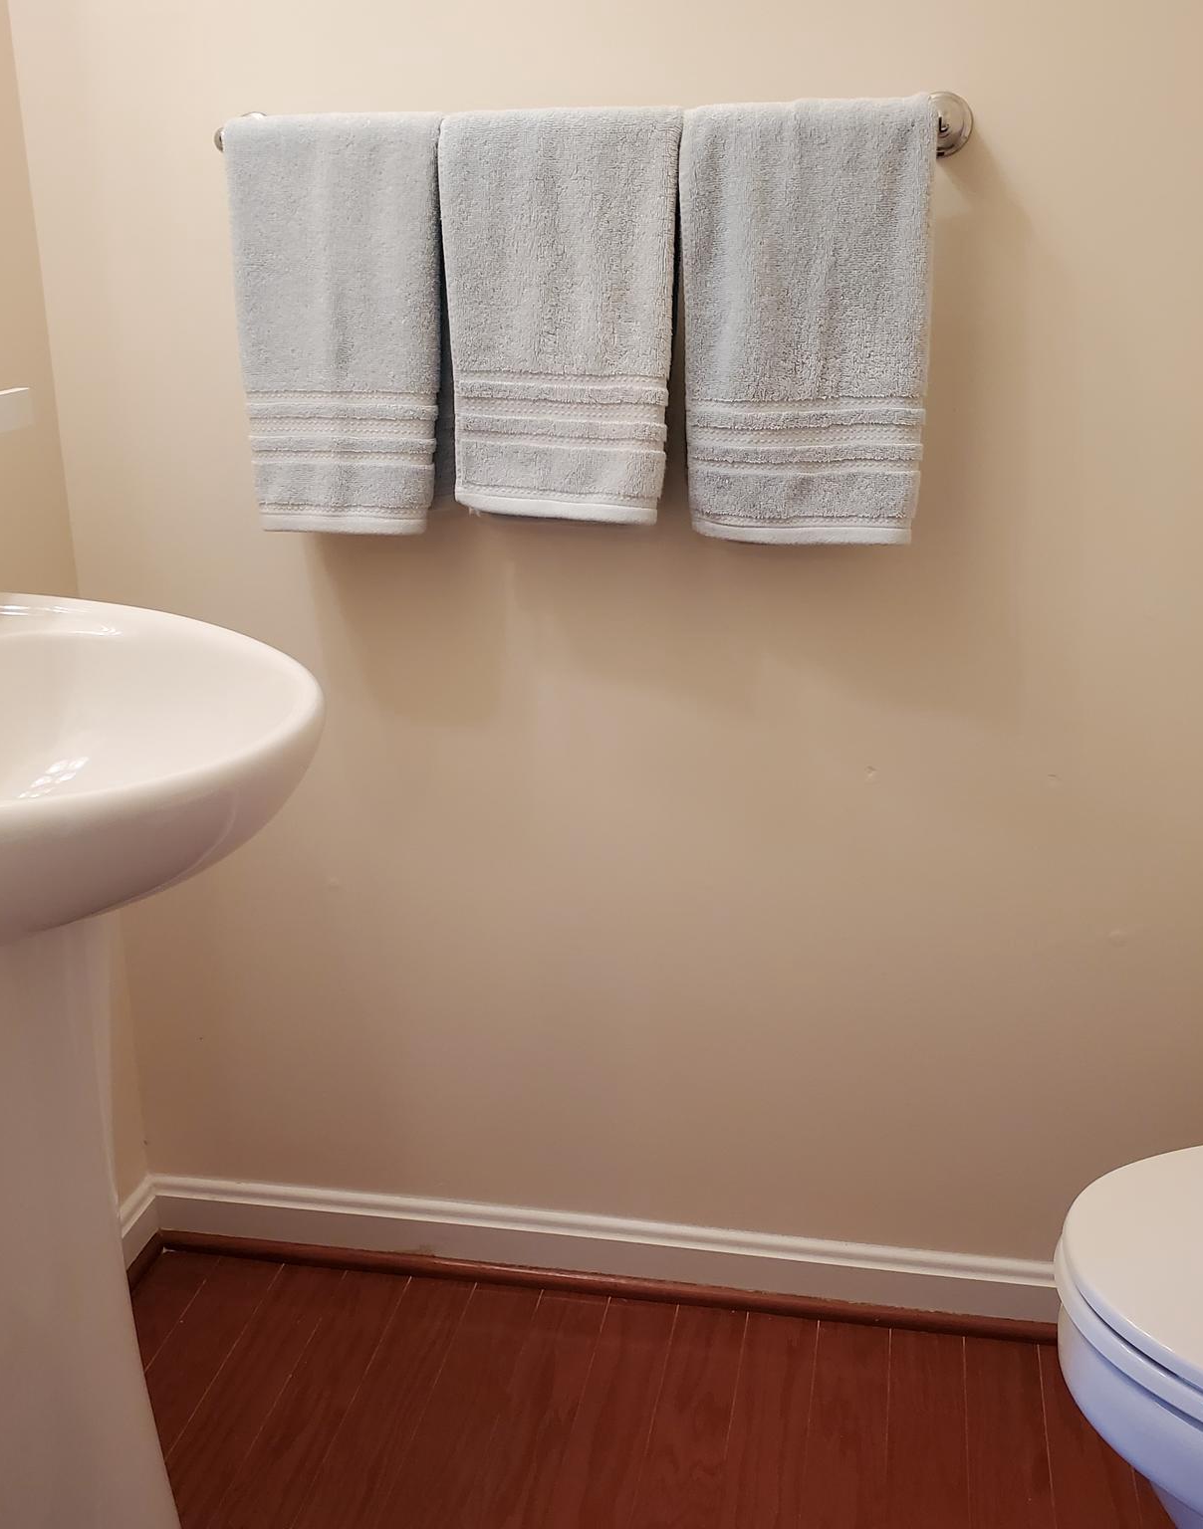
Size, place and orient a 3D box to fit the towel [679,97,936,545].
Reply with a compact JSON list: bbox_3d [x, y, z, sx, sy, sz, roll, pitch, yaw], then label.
[{"bbox_3d":[0.170,-0.373,1.300,0.197,0.354,0.072,3,20,9],"label":"towel"}]

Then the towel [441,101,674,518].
[{"bbox_3d":[-0.028,-0.385,1.331,0.202,0.340,0.072,3,20,9],"label":"towel"}]

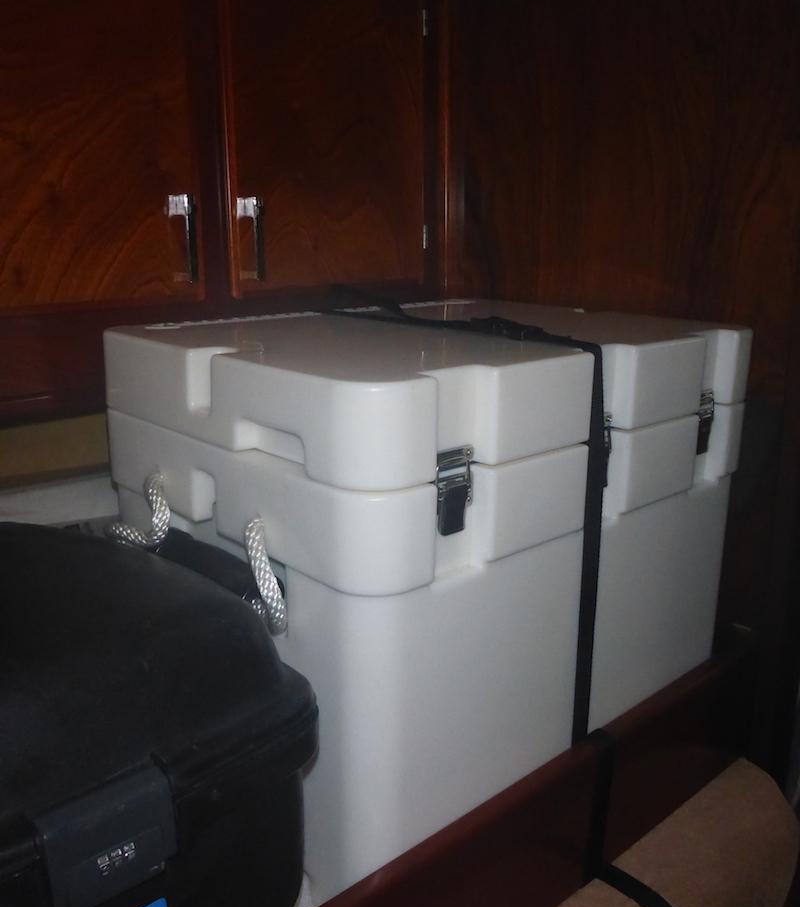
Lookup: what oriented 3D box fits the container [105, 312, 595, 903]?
[{"bbox_3d":[-0.088,0.128,1.059,0.315,0.536,0.549,-13,19,-40],"label":"container"}]

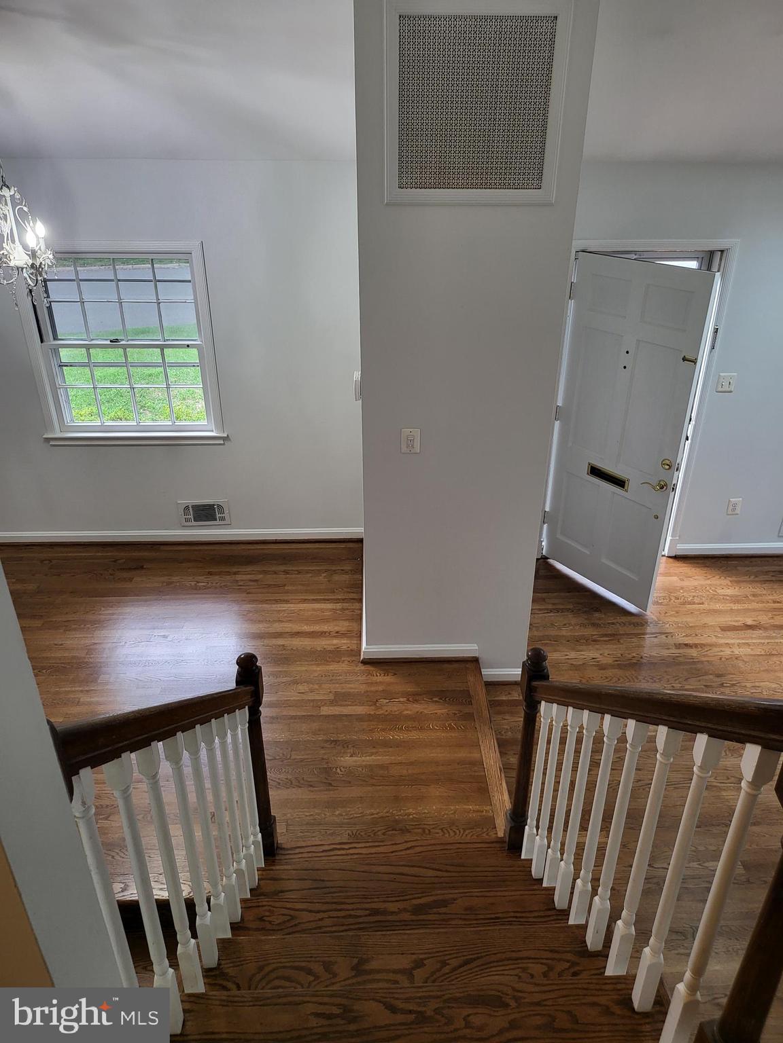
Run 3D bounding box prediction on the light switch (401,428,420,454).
[{"bbox_3d":[0.089,-0.364,3.299,0.086,0.125,0.015,-1,27,-2],"label":"light switch"}]

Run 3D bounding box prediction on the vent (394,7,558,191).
[{"bbox_3d":[0.308,-1.547,2.694,0.572,0.572,0.025,-1,27,-2],"label":"vent"}]

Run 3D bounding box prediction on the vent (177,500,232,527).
[{"bbox_3d":[-1.280,-0.054,4.959,0.341,0.189,0.025,-1,27,-2],"label":"vent"}]

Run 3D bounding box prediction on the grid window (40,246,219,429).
[{"bbox_3d":[-1.631,-1.082,4.455,1.001,1.113,0.090,-1,27,-2],"label":"grid window"}]

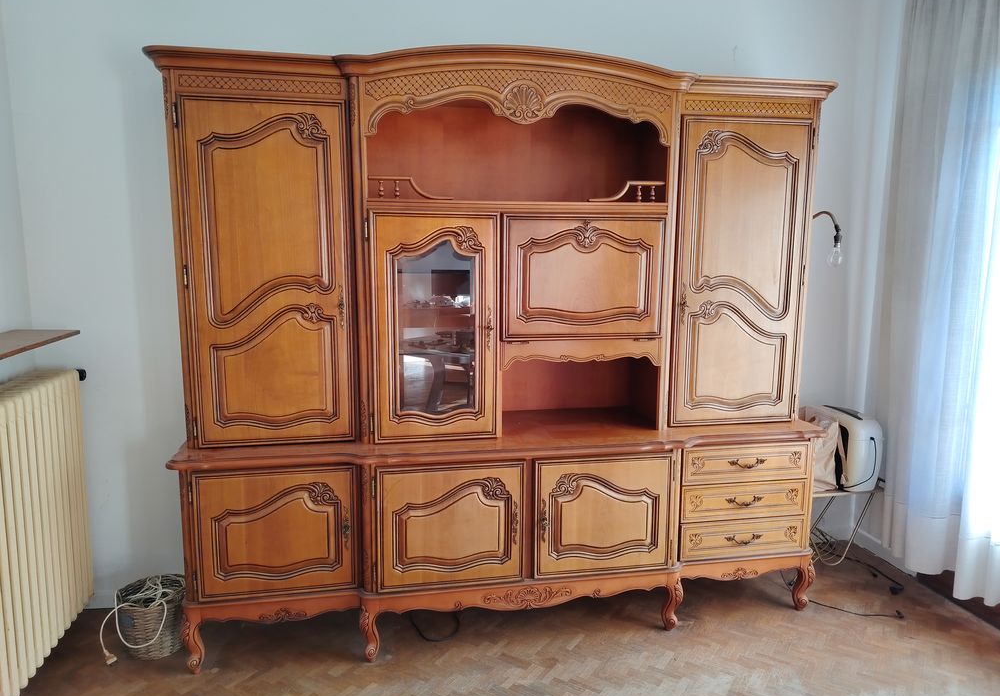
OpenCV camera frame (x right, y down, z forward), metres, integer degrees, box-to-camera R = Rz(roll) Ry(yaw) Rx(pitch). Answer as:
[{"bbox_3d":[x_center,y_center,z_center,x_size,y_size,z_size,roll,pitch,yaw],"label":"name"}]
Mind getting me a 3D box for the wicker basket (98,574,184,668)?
[{"bbox_3d":[-1.291,1.009,2.593,0.246,0.221,0.246,-1,8,-11],"label":"wicker basket"}]

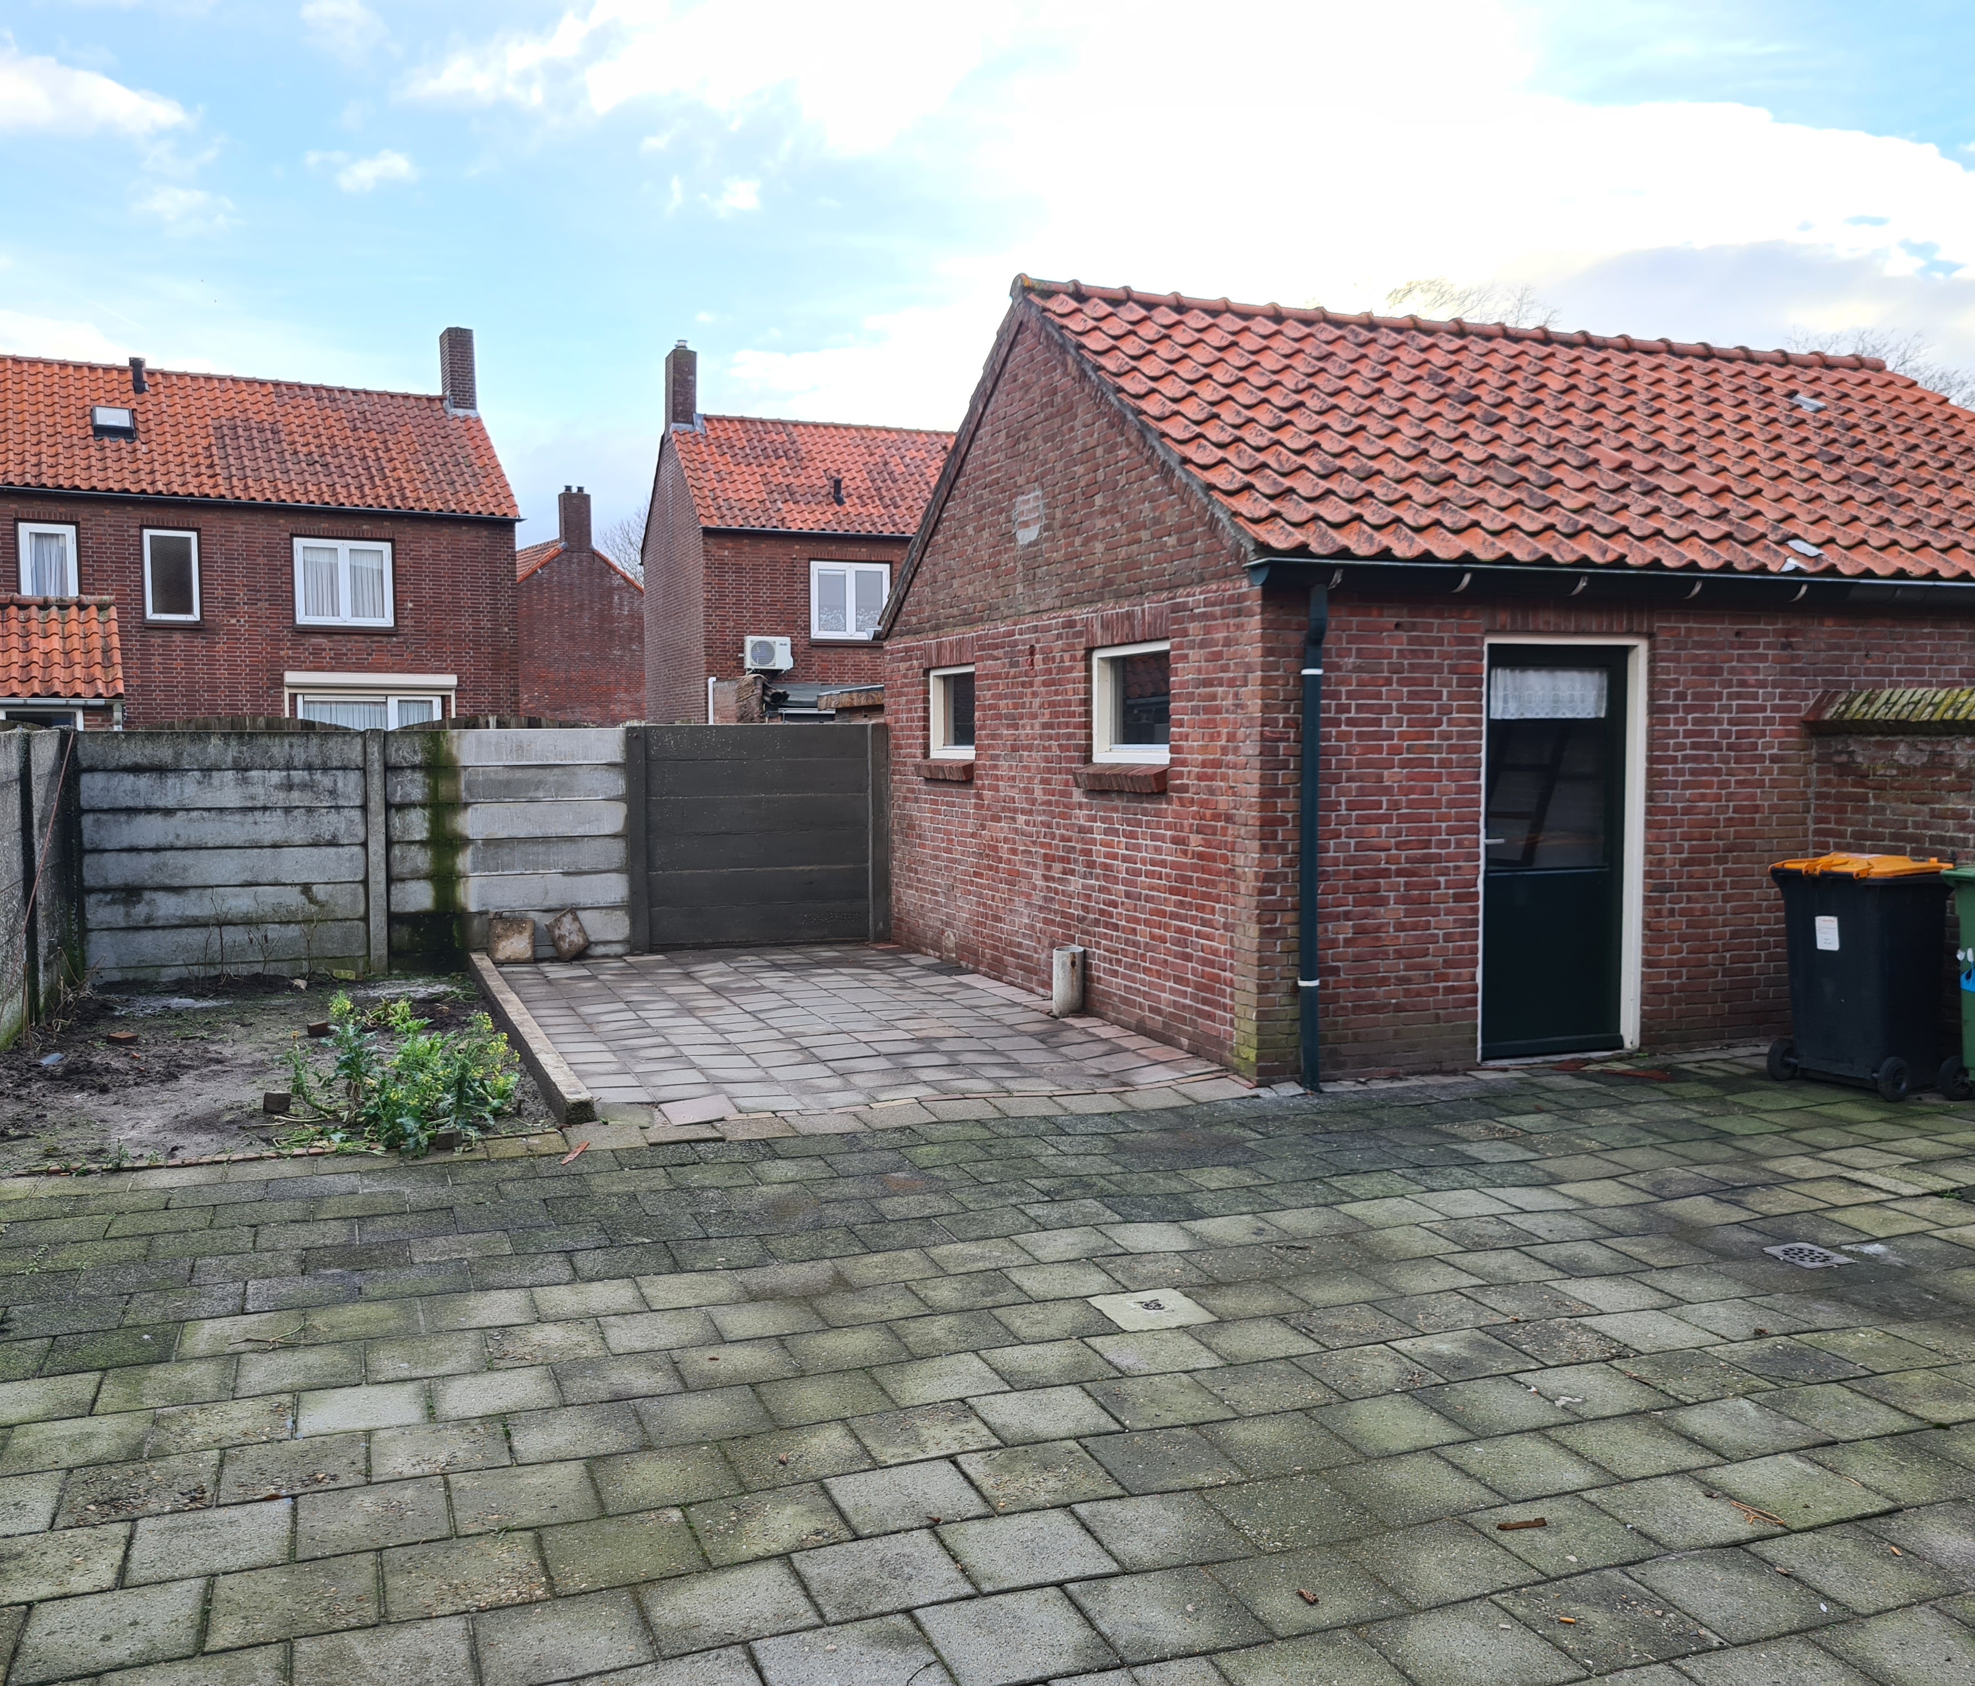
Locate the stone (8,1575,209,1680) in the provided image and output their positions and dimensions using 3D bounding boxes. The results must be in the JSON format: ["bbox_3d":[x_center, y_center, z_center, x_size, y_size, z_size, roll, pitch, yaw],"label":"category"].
[{"bbox_3d":[-1.600,1.468,3.102,0.300,0.050,0.300,-1,4,-21],"label":"stone"}]

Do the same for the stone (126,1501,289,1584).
[{"bbox_3d":[-1.581,1.452,3.454,0.300,0.050,0.300,-1,4,-20],"label":"stone"}]

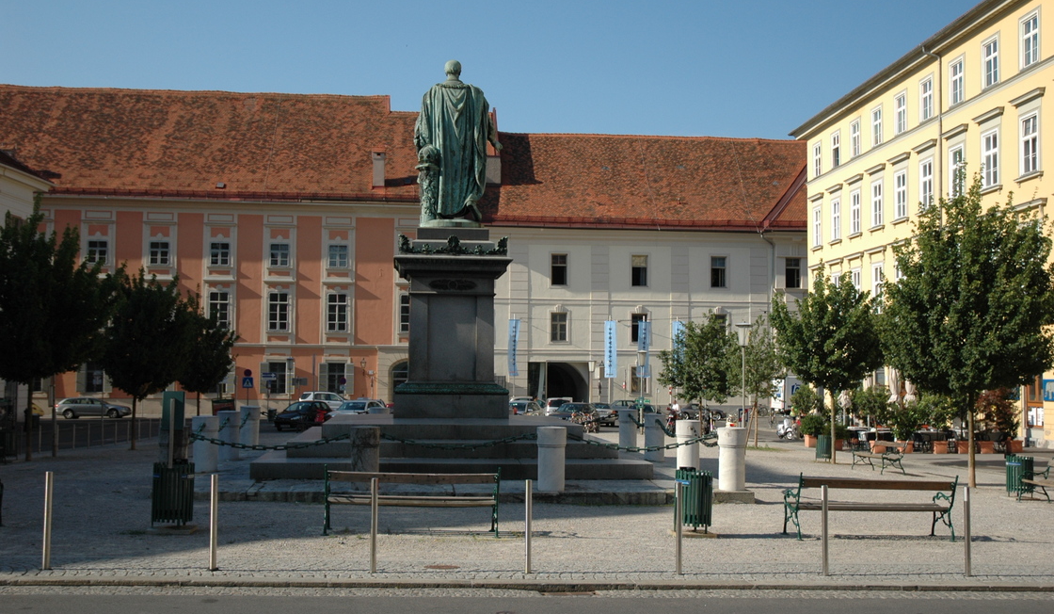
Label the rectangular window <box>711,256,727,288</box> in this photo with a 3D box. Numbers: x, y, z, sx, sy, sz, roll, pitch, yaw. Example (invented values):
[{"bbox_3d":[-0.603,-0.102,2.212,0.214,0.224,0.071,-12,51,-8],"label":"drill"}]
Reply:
[{"bbox_3d":[14.450,-2.634,88.000,1.250,2.380,0.200,1,-3,-7],"label":"rectangular window"}]

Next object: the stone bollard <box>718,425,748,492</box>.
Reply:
[{"bbox_3d":[3.489,2.584,19.850,0.480,1.030,0.480,1,-3,0],"label":"stone bollard"}]

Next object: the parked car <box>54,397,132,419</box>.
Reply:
[{"bbox_3d":[-29.774,6.927,79.962,4.850,1.460,1.840,1,-3,-5],"label":"parked car"}]

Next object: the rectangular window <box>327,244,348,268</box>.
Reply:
[{"bbox_3d":[-13.246,-3.571,82.200,1.370,1.620,0.200,1,-3,-7],"label":"rectangular window"}]

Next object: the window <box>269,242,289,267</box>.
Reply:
[{"bbox_3d":[-16.978,-3.574,80.396,1.309,1.657,0.200,1,-4,-6],"label":"window"}]

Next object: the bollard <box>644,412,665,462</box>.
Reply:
[{"bbox_3d":[2.734,2.801,24.969,0.445,0.990,0.445,1,-4,-6],"label":"bollard"}]

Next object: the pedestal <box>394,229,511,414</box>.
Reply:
[{"bbox_3d":[-1.503,0.343,23.409,2.240,3.670,2.240,1,-3,-6],"label":"pedestal"}]

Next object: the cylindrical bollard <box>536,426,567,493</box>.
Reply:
[{"bbox_3d":[0.381,2.333,17.869,0.445,0.990,0.445,0,-4,0],"label":"cylindrical bollard"}]

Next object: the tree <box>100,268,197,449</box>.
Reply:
[{"bbox_3d":[-11.827,1.592,36.146,3.000,5.600,3.000,1,-3,-6],"label":"tree"}]

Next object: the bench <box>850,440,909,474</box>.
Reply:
[{"bbox_3d":[8.600,3.634,28.500,0.650,0.790,1.860,1,-3,-4],"label":"bench"}]

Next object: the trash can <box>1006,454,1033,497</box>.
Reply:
[{"bbox_3d":[9.302,3.186,22.065,0.500,0.794,0.500,1,-3,0],"label":"trash can"}]

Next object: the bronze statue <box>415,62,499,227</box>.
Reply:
[{"bbox_3d":[-1.396,-3.319,23.607,1.747,3.335,1.300,1,-3,-6],"label":"bronze statue"}]

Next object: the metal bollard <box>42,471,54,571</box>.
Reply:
[{"bbox_3d":[-4.419,1.973,10.780,0.065,0.900,0.065,1,-3,-6],"label":"metal bollard"}]

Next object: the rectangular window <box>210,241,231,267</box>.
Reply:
[{"bbox_3d":[-22.955,-3.972,87.392,1.500,1.800,0.250,1,-3,-6],"label":"rectangular window"}]

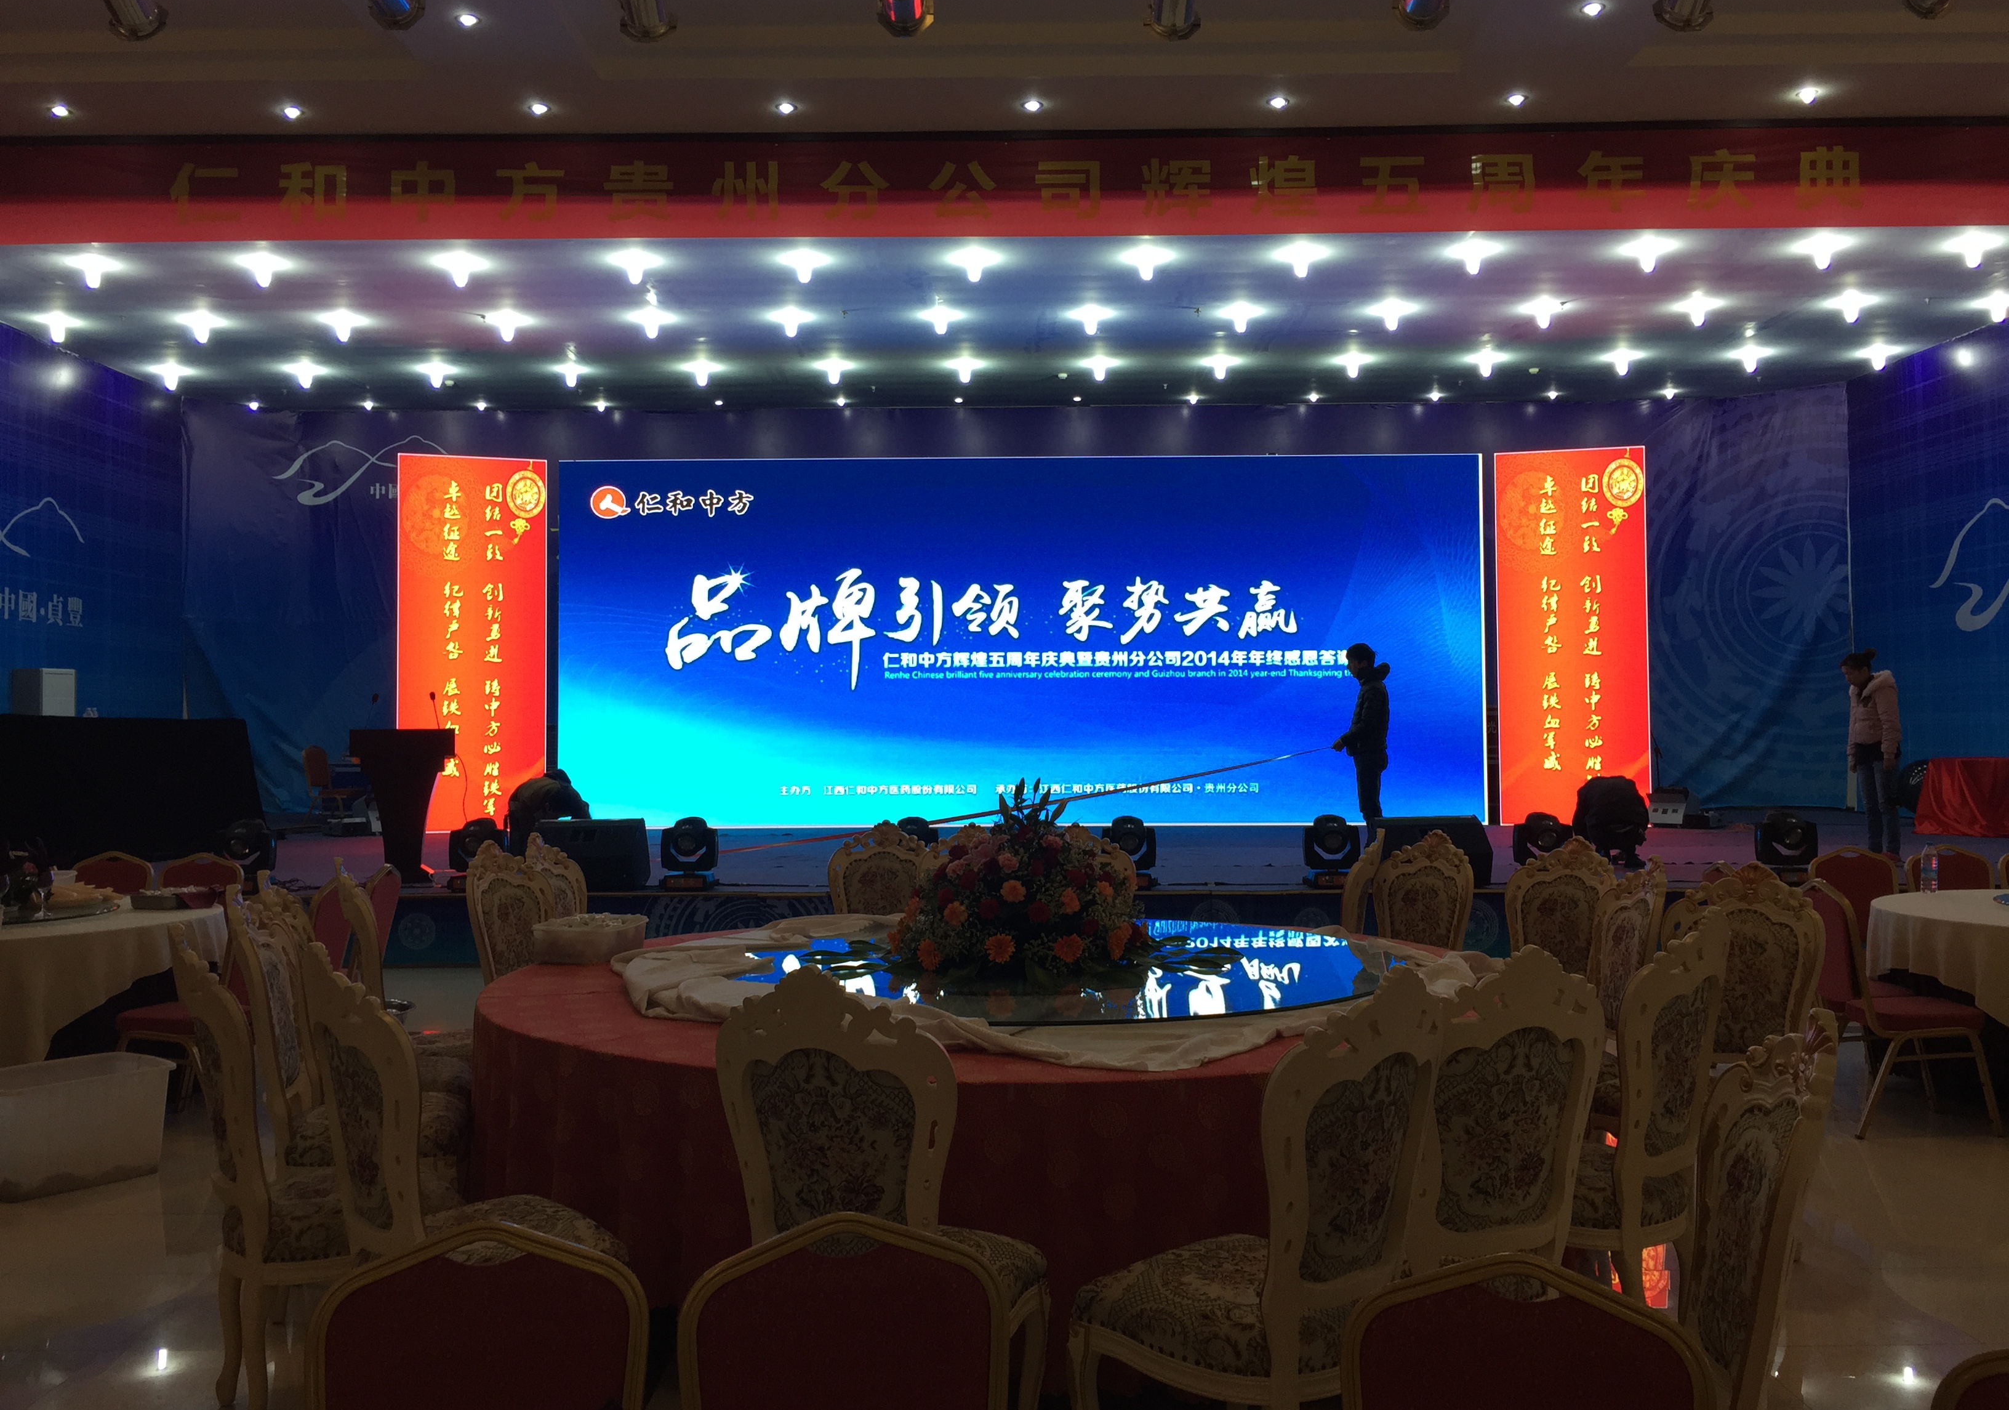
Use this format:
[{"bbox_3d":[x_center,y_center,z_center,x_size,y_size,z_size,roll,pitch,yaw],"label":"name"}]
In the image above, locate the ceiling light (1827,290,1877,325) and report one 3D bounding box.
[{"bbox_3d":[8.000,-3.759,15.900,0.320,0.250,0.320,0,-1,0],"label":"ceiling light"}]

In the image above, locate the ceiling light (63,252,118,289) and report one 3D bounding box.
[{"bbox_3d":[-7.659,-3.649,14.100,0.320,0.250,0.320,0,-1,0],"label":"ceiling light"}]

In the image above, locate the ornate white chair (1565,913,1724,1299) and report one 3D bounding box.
[{"bbox_3d":[1.620,1.072,4.480,0.500,1.100,0.580,0,-1,-45],"label":"ornate white chair"}]

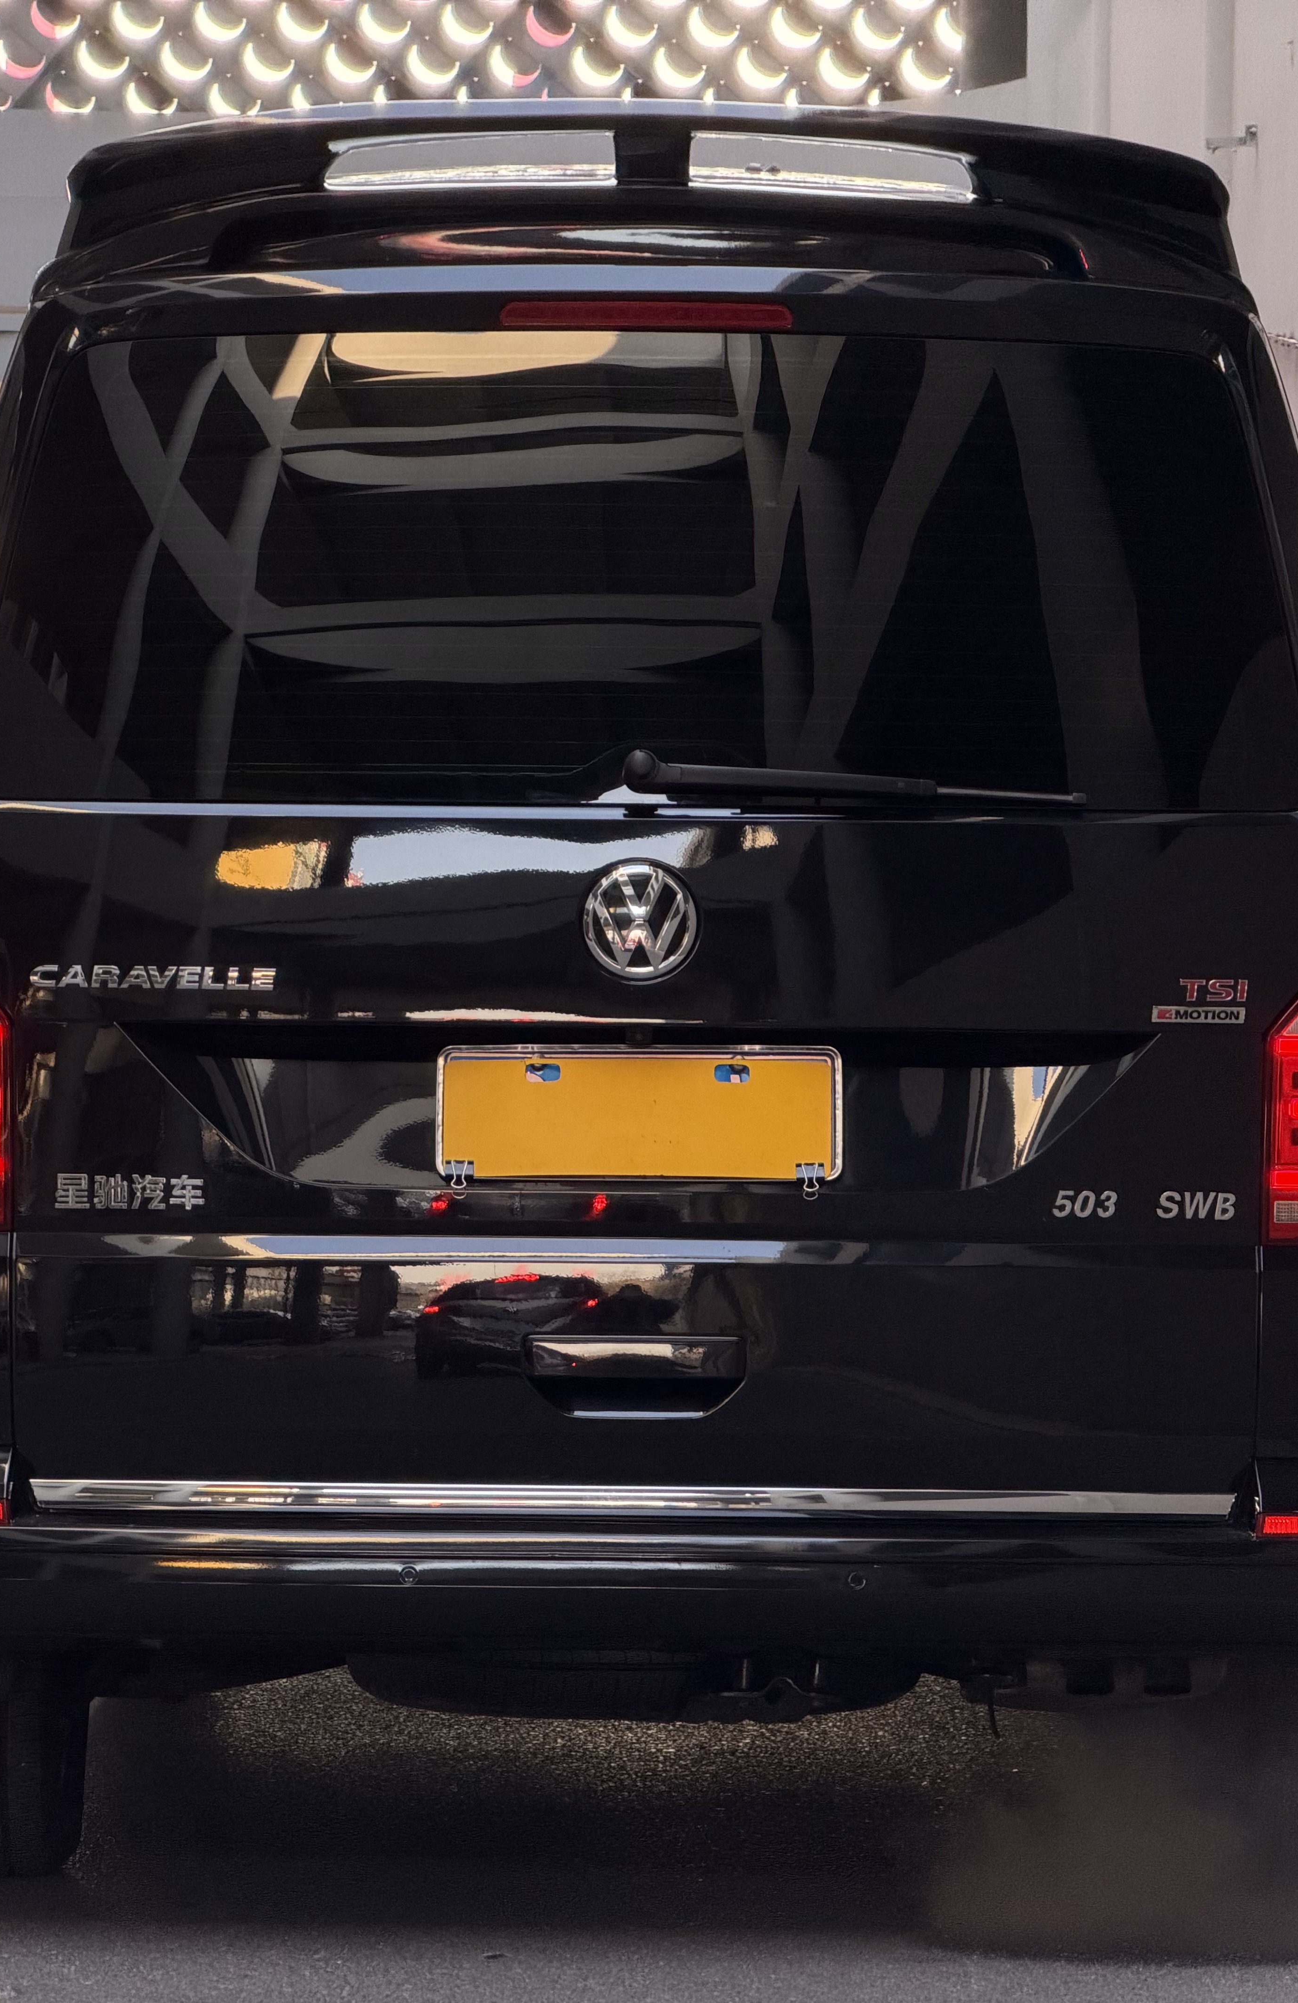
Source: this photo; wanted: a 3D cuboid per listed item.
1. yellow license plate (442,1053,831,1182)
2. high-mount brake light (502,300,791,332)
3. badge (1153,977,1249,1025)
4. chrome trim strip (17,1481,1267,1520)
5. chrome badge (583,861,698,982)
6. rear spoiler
[{"bbox_3d":[-0.011,0.129,8.700,0.456,0.150,0.018,1,-1,0],"label":"yellow license plate"},{"bbox_3d":[-0.002,-0.787,8.850,0.335,0.032,0.035,1,-7,0],"label":"high-mount brake light"},{"bbox_3d":[0.622,0.000,8.700,0.108,0.052,0.010,1,-7,0],"label":"badge"},{"bbox_3d":[-0.019,0.560,8.660,1.360,0.034,0.045,1,-1,0],"label":"chrome trim strip"},{"bbox_3d":[-0.009,-0.091,8.710,0.132,0.134,0.022,1,-7,0],"label":"chrome badge"},{"bbox_3d":[-0.004,-0.931,8.880,1.360,0.210,0.300,1,-1,0],"label":"rear spoiler"}]

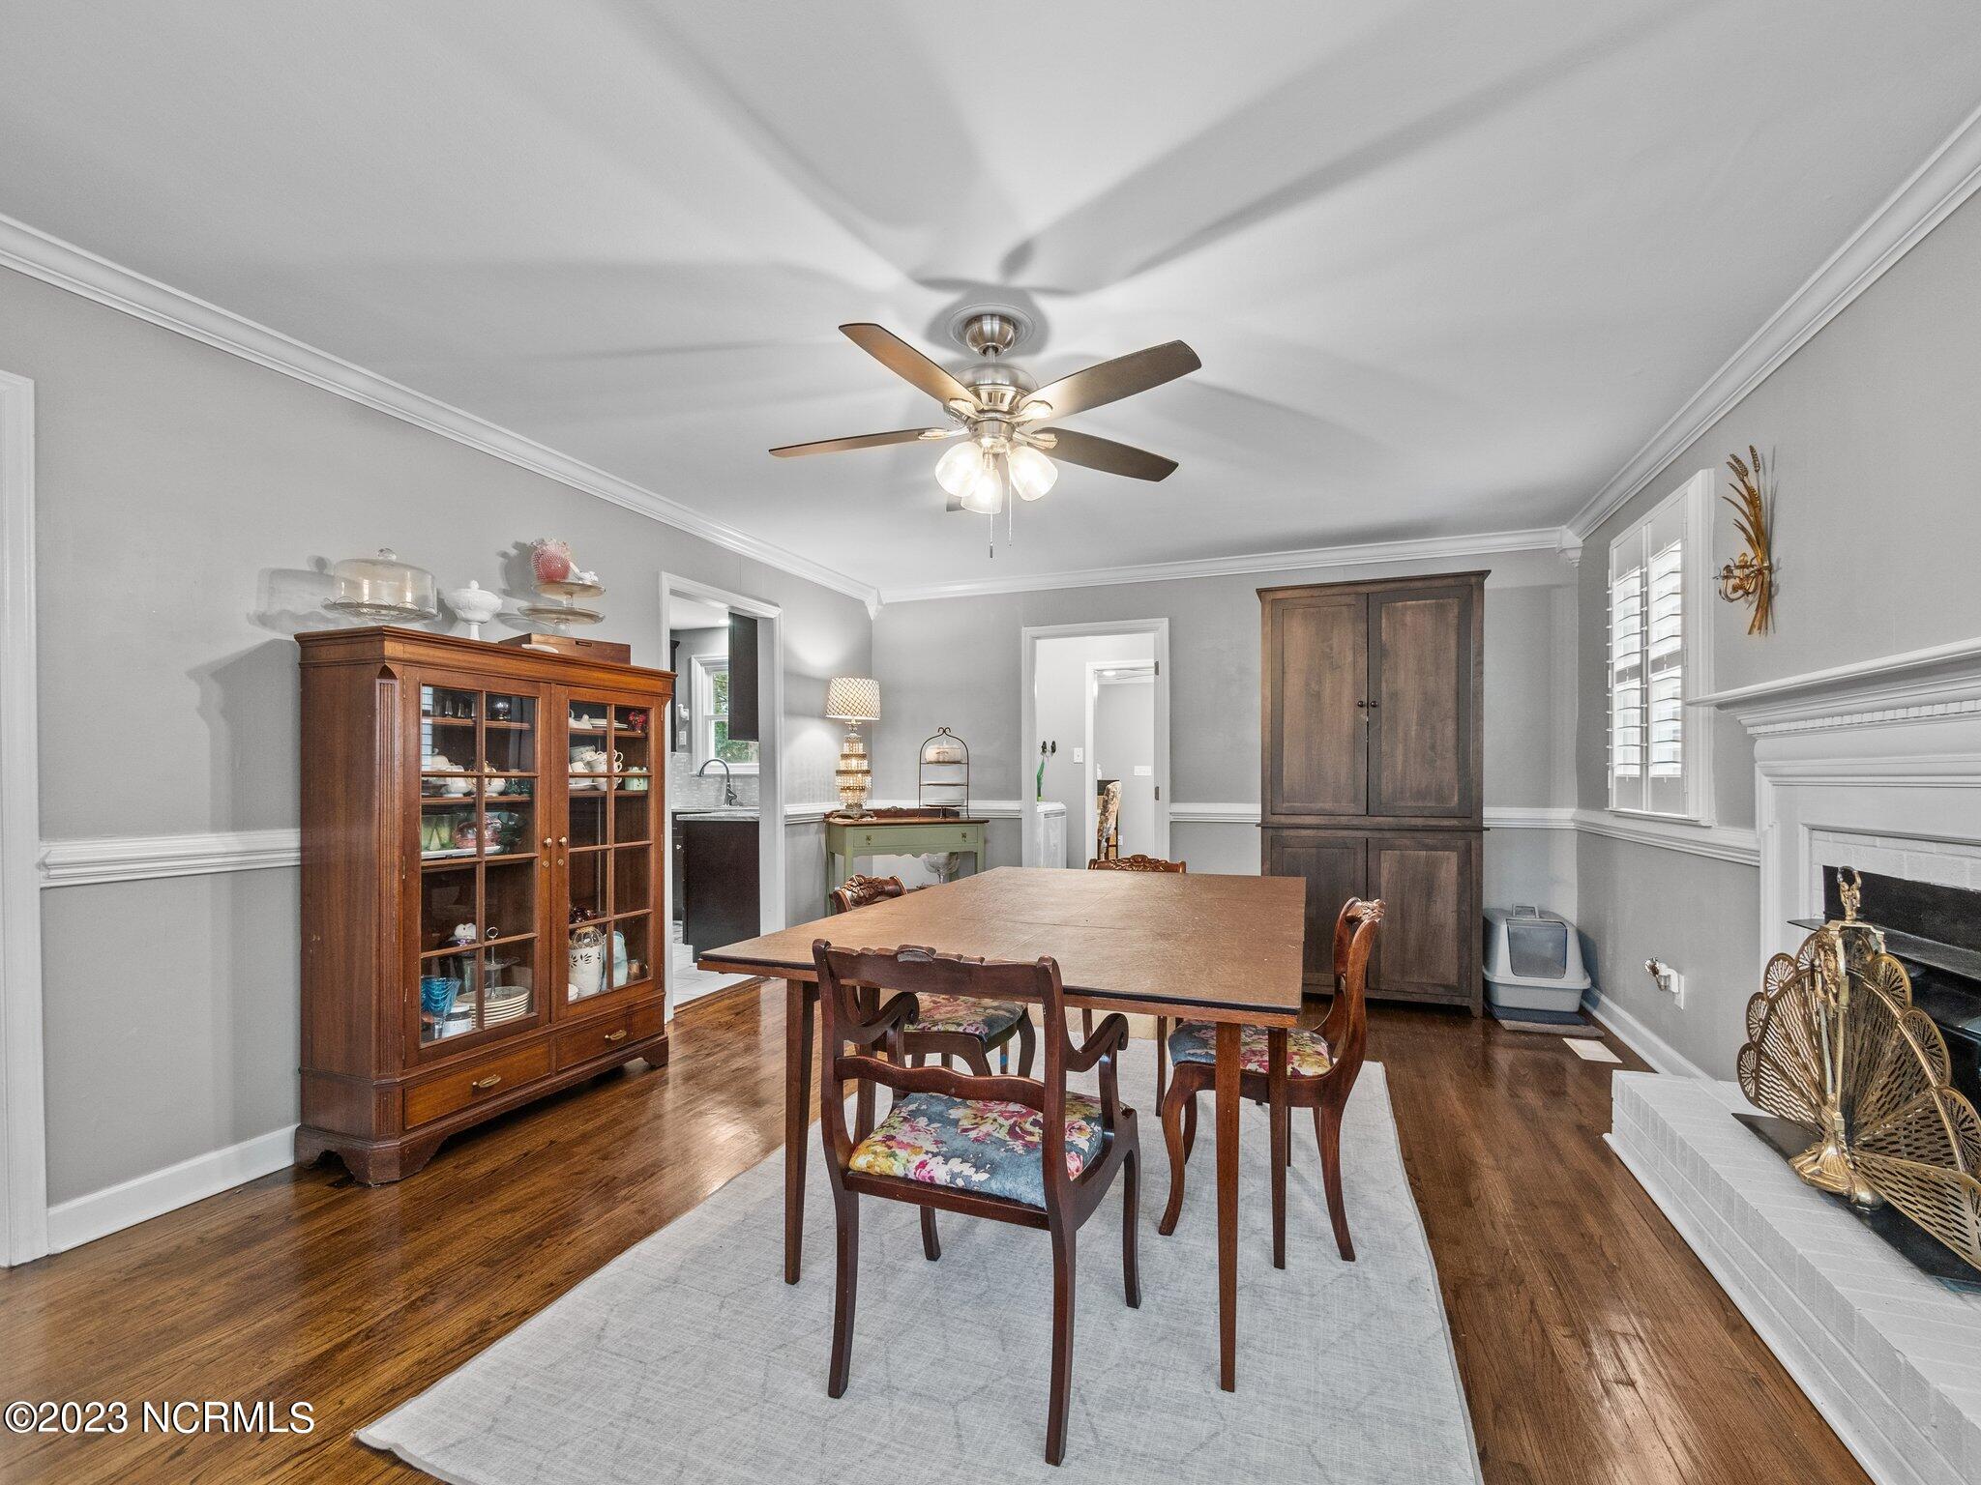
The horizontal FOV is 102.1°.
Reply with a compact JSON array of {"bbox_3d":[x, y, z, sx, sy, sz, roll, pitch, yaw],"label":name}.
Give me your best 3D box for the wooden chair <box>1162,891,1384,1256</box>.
[{"bbox_3d":[0.763,0.846,2.161,0.540,0.850,0.430,-1,-3,22],"label":"wooden chair"}]

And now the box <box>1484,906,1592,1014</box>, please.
[{"bbox_3d":[2.796,1.100,4.141,0.420,0.480,0.470,-1,-3,22],"label":"box"}]

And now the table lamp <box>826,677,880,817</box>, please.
[{"bbox_3d":[-0.815,0.045,4.840,0.325,0.835,0.325,1,-3,-24],"label":"table lamp"}]

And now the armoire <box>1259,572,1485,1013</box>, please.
[{"bbox_3d":[2.036,0.263,4.368,1.080,2.205,0.490,-1,-3,22],"label":"armoire"}]

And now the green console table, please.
[{"bbox_3d":[-0.523,0.917,4.895,0.910,0.920,0.500,1,-3,-24],"label":"green console table"}]

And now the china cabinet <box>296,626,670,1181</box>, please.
[{"bbox_3d":[-1.690,0.489,2.871,0.410,1.600,1.100,-1,-3,22],"label":"china cabinet"}]

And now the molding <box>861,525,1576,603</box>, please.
[{"bbox_3d":[1.105,-1.024,4.932,4.080,0.095,0.085,-1,-3,22],"label":"molding"}]

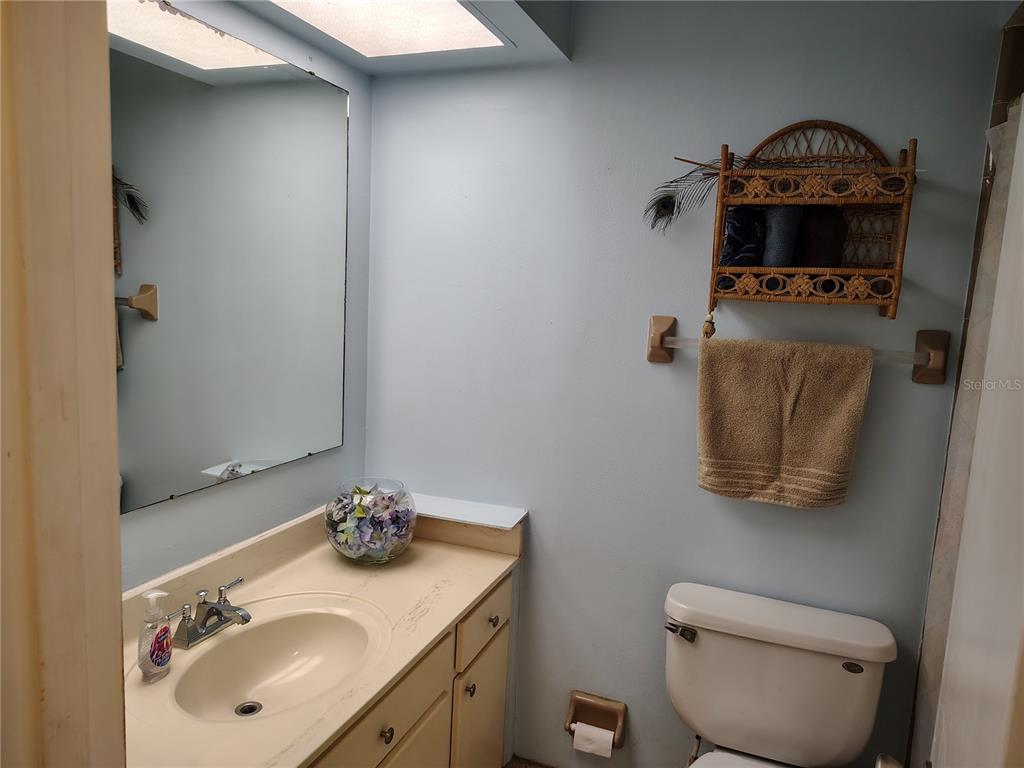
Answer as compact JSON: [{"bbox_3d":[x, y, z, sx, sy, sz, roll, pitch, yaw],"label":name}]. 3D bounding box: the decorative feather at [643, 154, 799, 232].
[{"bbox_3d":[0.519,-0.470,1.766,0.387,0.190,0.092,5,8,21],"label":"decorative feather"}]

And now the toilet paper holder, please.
[{"bbox_3d":[0.241,1.008,2.089,0.168,0.150,0.078,5,8,21],"label":"toilet paper holder"}]

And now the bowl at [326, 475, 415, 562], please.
[{"bbox_3d":[-0.387,0.379,1.952,0.245,0.198,0.245,3,8,0],"label":"bowl"}]

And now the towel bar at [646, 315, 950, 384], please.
[{"bbox_3d":[0.695,-0.087,1.781,0.716,0.124,0.089,5,8,21],"label":"towel bar"}]

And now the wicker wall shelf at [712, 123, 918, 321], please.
[{"bbox_3d":[0.703,-0.399,1.690,0.411,0.470,0.174,5,8,21],"label":"wicker wall shelf"}]

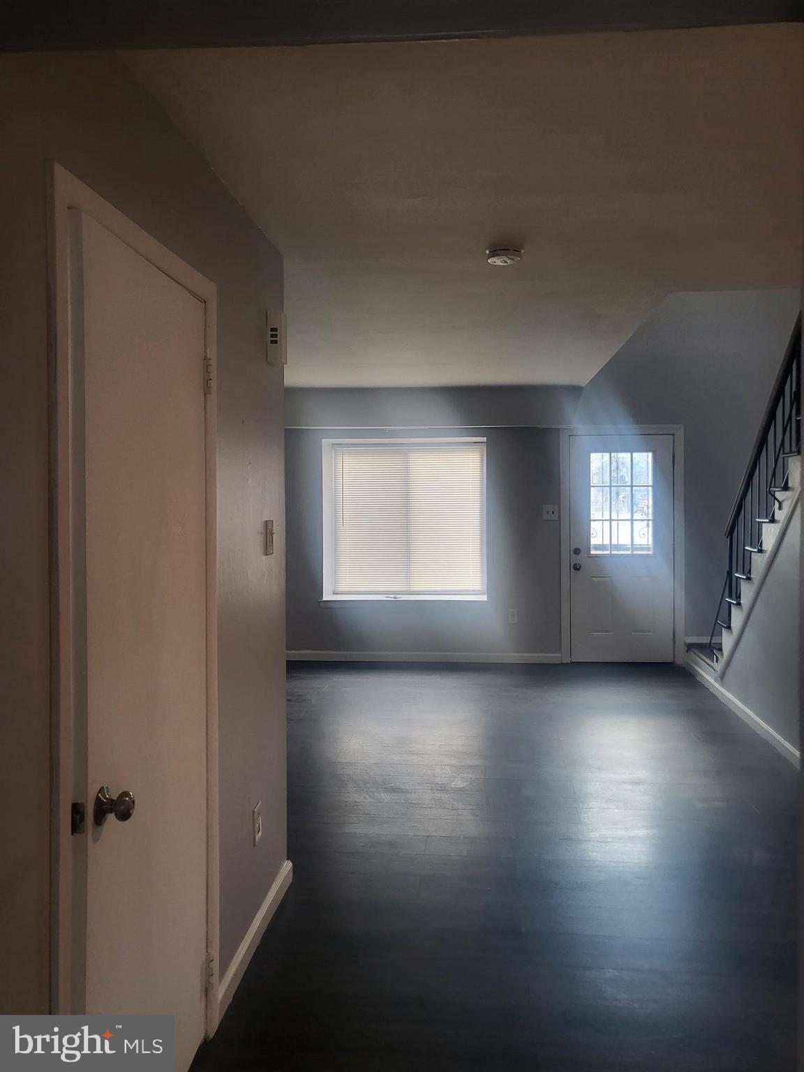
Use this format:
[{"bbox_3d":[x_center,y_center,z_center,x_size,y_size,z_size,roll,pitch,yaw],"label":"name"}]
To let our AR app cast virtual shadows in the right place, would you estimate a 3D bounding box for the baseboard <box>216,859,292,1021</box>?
[{"bbox_3d":[-0.490,1.341,2.767,0.020,0.092,0.920,0,3,5],"label":"baseboard"}]

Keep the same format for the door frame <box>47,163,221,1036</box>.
[{"bbox_3d":[-0.615,0.374,1.870,0.110,2.120,0.890,0,3,5],"label":"door frame"}]

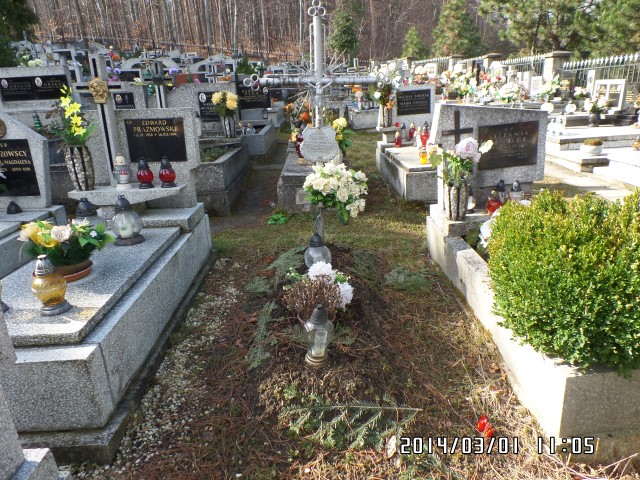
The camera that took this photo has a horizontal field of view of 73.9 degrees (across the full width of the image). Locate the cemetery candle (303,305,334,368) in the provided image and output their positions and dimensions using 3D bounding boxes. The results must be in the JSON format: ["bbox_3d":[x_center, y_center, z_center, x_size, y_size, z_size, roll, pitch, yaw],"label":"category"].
[{"bbox_3d":[-0.001,0.456,2.085,0.142,0.305,0.142,-1,21,0],"label":"cemetery candle"}]

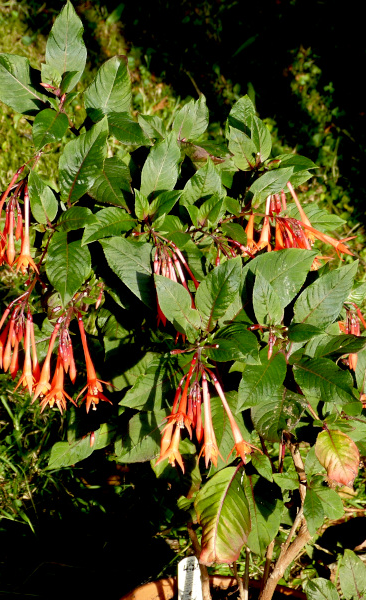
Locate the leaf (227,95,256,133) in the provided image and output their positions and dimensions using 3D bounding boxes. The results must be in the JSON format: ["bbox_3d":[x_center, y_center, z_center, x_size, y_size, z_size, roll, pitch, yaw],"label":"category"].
[{"bbox_3d":[0.048,-0.136,2.060,0.024,0.051,0.009,-2,-11,-1],"label":"leaf"}]

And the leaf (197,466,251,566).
[{"bbox_3d":[0.032,0.162,1.986,0.040,0.075,0.018,12,-4,10],"label":"leaf"}]

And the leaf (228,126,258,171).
[{"bbox_3d":[0.047,-0.120,2.080,0.021,0.016,0.042,-27,69,-4],"label":"leaf"}]

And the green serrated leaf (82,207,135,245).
[{"bbox_3d":[-0.053,-0.049,1.914,0.043,0.011,0.023,-24,60,-8],"label":"green serrated leaf"}]

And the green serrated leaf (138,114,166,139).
[{"bbox_3d":[-0.025,-0.138,2.100,0.031,0.016,0.016,41,76,20],"label":"green serrated leaf"}]

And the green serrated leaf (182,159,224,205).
[{"bbox_3d":[0.015,-0.084,1.924,0.031,0.010,0.048,4,57,10],"label":"green serrated leaf"}]

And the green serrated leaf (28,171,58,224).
[{"bbox_3d":[-0.104,-0.075,1.924,0.020,0.009,0.047,-24,68,6],"label":"green serrated leaf"}]

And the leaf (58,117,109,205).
[{"bbox_3d":[-0.073,-0.104,1.980,0.035,0.013,0.074,20,78,12],"label":"leaf"}]

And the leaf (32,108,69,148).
[{"bbox_3d":[-0.105,-0.135,2.080,0.026,0.016,0.037,20,69,21],"label":"leaf"}]

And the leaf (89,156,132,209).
[{"bbox_3d":[-0.055,-0.091,2.020,0.036,0.010,0.056,-26,70,-14],"label":"leaf"}]

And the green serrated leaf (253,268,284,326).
[{"bbox_3d":[0.059,-0.002,1.903,0.022,0.009,0.043,-9,70,-4],"label":"green serrated leaf"}]

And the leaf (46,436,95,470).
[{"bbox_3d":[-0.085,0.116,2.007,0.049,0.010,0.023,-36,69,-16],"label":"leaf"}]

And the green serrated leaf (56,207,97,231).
[{"bbox_3d":[-0.081,-0.062,2.020,0.033,0.008,0.023,-7,58,17],"label":"green serrated leaf"}]

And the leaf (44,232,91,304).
[{"bbox_3d":[-0.085,-0.023,1.914,0.033,0.056,0.012,1,-12,0],"label":"leaf"}]

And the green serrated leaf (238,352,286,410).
[{"bbox_3d":[0.056,0.059,1.914,0.031,0.011,0.054,35,76,6],"label":"green serrated leaf"}]

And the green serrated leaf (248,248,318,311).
[{"bbox_3d":[0.072,-0.013,1.924,0.076,0.012,0.038,-39,72,-15],"label":"green serrated leaf"}]

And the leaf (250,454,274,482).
[{"bbox_3d":[0.064,0.135,2.130,0.015,0.008,0.031,-32,73,-13],"label":"leaf"}]

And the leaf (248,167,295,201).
[{"bbox_3d":[0.067,-0.085,1.934,0.044,0.009,0.018,-40,67,-21],"label":"leaf"}]

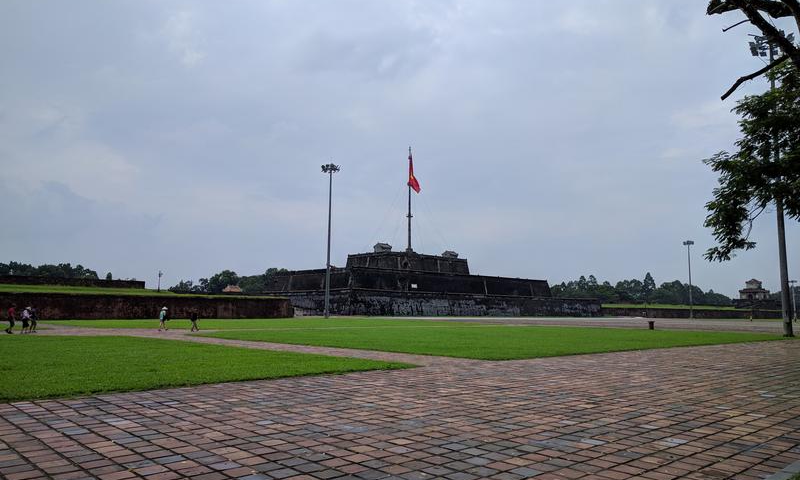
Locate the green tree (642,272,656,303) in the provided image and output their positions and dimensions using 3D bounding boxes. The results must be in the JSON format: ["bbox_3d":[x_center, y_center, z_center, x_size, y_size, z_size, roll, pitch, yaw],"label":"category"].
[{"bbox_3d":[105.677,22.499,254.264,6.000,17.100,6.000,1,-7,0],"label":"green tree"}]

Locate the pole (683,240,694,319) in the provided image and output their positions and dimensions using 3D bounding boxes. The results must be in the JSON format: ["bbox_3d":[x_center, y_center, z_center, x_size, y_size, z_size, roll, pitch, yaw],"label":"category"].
[{"bbox_3d":[85.963,11.687,177.974,2.800,22.900,2.800,1,-7,0],"label":"pole"}]

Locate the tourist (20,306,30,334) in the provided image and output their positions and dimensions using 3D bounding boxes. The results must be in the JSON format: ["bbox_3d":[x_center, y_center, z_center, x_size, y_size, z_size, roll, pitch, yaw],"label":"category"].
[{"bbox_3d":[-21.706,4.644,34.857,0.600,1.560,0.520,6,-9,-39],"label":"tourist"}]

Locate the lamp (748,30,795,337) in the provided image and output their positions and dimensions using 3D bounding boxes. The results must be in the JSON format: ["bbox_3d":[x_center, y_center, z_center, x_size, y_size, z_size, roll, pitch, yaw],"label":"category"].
[{"bbox_3d":[29.297,-4.556,46.388,2.700,23.800,2.700,1,-7,0],"label":"lamp"}]

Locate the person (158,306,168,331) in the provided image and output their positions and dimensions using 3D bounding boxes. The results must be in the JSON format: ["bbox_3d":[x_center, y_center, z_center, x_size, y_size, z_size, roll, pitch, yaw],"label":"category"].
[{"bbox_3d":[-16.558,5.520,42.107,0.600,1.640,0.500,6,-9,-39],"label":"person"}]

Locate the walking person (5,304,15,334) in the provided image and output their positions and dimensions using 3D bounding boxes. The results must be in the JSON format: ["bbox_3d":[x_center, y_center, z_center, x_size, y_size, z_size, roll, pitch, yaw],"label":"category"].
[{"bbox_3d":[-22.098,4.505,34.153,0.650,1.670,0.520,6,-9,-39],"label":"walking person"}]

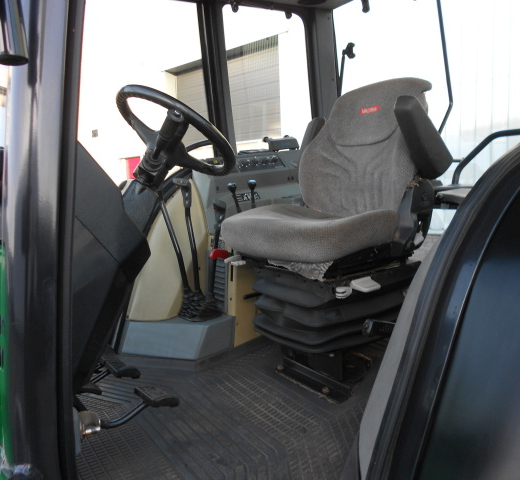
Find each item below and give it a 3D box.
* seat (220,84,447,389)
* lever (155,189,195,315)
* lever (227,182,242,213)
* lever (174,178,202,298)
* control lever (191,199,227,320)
[{"bbox_3d":[0.265,-0.031,1.795,0.730,1.140,0.600,-6,7,-33],"label":"seat"},{"bbox_3d":[-0.340,0.057,1.994,0.075,0.575,0.070,-18,13,-31],"label":"lever"},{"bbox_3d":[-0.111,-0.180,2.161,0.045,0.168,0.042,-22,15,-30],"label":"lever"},{"bbox_3d":[-0.279,0.017,2.037,0.090,0.541,0.065,-10,10,-32],"label":"lever"},{"bbox_3d":[-0.201,0.081,2.098,0.090,0.508,0.075,1,3,-33],"label":"control lever"}]

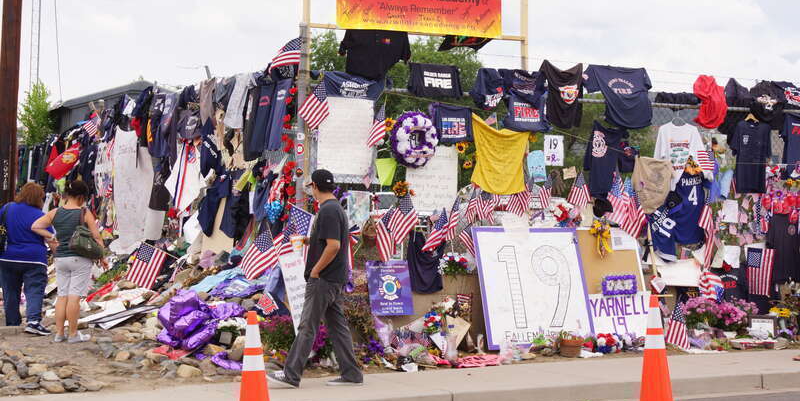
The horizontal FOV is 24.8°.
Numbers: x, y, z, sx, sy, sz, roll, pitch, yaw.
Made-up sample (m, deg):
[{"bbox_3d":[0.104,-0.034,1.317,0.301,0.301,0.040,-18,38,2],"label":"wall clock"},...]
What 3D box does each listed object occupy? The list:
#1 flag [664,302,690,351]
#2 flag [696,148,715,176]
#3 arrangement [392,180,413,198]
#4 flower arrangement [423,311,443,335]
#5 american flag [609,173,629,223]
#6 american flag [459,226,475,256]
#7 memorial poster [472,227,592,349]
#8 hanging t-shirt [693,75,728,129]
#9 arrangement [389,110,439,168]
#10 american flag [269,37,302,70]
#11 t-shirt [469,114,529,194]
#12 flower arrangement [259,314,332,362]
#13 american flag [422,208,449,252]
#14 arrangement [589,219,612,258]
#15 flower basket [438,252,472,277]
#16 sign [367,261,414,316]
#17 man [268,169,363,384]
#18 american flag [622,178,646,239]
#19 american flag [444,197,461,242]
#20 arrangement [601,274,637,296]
[{"bbox_3d":[2.681,1.217,17.600,0.270,0.470,0.120,1,0,-25],"label":"flag"},{"bbox_3d":[3.119,-0.388,18.600,0.220,0.270,0.070,0,0,-32],"label":"flag"},{"bbox_3d":[0.024,-0.106,17.600,0.200,0.180,0.140,1,0,-24],"label":"arrangement"},{"bbox_3d":[0.296,1.112,16.600,0.200,0.240,0.180,1,0,-30],"label":"flower arrangement"},{"bbox_3d":[2.123,-0.010,17.700,0.200,0.480,0.100,0,0,-32],"label":"american flag"},{"bbox_3d":[0.620,0.382,16.974,0.164,0.280,0.100,0,-1,-28],"label":"american flag"},{"bbox_3d":[1.271,0.831,17.350,1.155,1.170,0.040,0,-17,-26],"label":"memorial poster"},{"bbox_3d":[3.204,-1.022,18.800,0.380,0.540,0.150,0,0,-32],"label":"hanging t-shirt"},{"bbox_3d":[0.124,-0.561,16.750,0.500,0.530,0.150,0,0,-32],"label":"arrangement"},{"bbox_3d":[-1.025,-1.315,16.300,0.300,0.310,0.100,0,0,-32],"label":"american flag"},{"bbox_3d":[0.953,-0.440,17.442,0.599,0.766,0.120,0,-1,-33],"label":"t-shirt"},{"bbox_3d":[-0.929,1.227,16.200,0.650,0.430,0.420,1,0,-24],"label":"flower arrangement"},{"bbox_3d":[0.324,0.273,16.600,0.230,0.400,0.100,1,1,-20],"label":"american flag"},{"bbox_3d":[1.981,0.375,18.000,0.240,0.400,0.100,1,0,-24],"label":"arrangement"},{"bbox_3d":[0.501,0.588,16.746,0.290,0.221,0.270,0,-1,-33],"label":"flower basket"},{"bbox_3d":[-0.085,0.785,16.250,0.420,0.500,0.030,1,-13,-28],"label":"sign"},{"bbox_3d":[-0.683,0.631,14.550,0.740,1.720,0.520,0,0,3],"label":"man"},{"bbox_3d":[2.381,0.081,18.500,0.260,0.600,0.140,1,0,-24],"label":"american flag"},{"bbox_3d":[0.490,0.168,17.000,0.180,0.420,0.120,1,0,-25],"label":"american flag"},{"bbox_3d":[2.164,0.840,18.000,0.410,0.220,0.100,1,0,-28],"label":"arrangement"}]

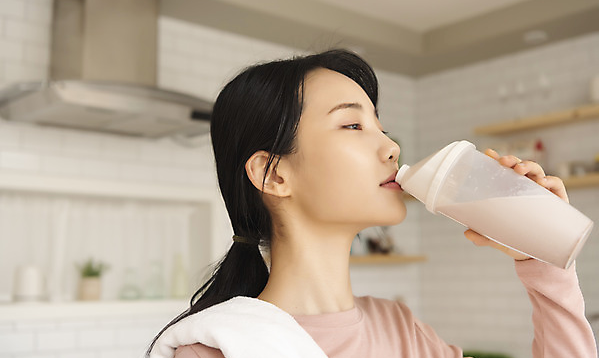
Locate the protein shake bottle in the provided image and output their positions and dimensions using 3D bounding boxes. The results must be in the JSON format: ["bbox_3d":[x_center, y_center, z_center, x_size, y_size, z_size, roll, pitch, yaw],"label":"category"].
[{"bbox_3d":[0.220,0.025,0.932,0.228,0.095,0.095,30,8,26],"label":"protein shake bottle"}]

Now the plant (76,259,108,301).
[{"bbox_3d":[-0.829,0.406,3.200,0.125,0.163,0.120,5,-8,-41],"label":"plant"}]

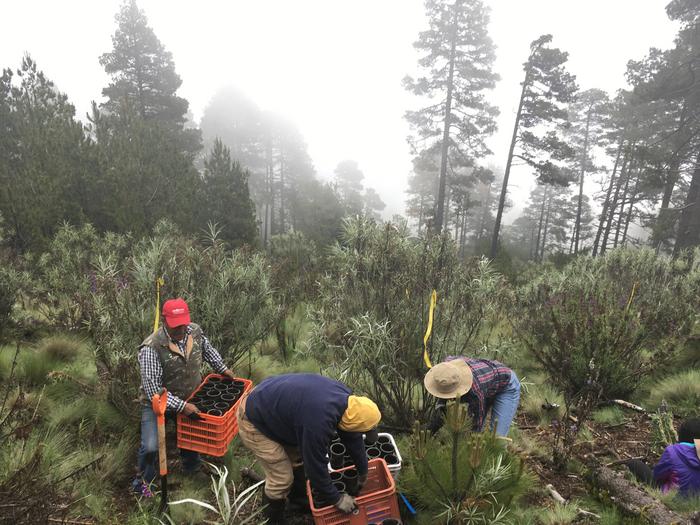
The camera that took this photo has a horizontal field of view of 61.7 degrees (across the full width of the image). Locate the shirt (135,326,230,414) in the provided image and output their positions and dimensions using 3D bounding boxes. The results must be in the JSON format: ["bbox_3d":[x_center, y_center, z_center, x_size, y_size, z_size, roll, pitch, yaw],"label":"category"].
[{"bbox_3d":[-1.207,0.766,4.200,0.580,0.620,0.420,-10,23,-31],"label":"shirt"}]

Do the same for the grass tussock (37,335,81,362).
[{"bbox_3d":[-3.430,1.035,6.900,0.580,0.380,0.550,-8,22,-27],"label":"grass tussock"}]

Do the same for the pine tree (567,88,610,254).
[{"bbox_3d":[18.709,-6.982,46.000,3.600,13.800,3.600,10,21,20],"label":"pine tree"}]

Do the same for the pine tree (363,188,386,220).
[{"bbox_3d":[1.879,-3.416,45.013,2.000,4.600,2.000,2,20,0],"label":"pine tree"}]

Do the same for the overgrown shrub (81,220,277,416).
[{"bbox_3d":[-1.667,0.583,5.700,1.850,1.950,1.600,-3,21,-17],"label":"overgrown shrub"}]

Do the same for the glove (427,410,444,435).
[{"bbox_3d":[0.714,1.329,4.900,0.100,0.210,0.110,6,21,-24],"label":"glove"}]

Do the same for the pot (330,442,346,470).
[{"bbox_3d":[-0.080,1.346,4.070,0.103,0.155,0.103,2,20,-1],"label":"pot"}]

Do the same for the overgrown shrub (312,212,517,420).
[{"bbox_3d":[0.535,0.576,5.312,1.700,1.950,1.550,2,20,0],"label":"overgrown shrub"}]

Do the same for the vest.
[{"bbox_3d":[-1.280,0.743,4.230,0.290,0.600,0.460,25,29,34],"label":"vest"}]

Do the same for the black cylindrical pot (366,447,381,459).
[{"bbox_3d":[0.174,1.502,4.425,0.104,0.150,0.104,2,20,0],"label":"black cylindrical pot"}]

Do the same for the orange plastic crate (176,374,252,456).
[{"bbox_3d":[-0.982,1.112,4.325,0.360,0.310,0.530,7,18,11],"label":"orange plastic crate"}]

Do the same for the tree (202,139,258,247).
[{"bbox_3d":[-3.670,-1.919,18.022,1.800,3.740,1.800,2,20,0],"label":"tree"}]

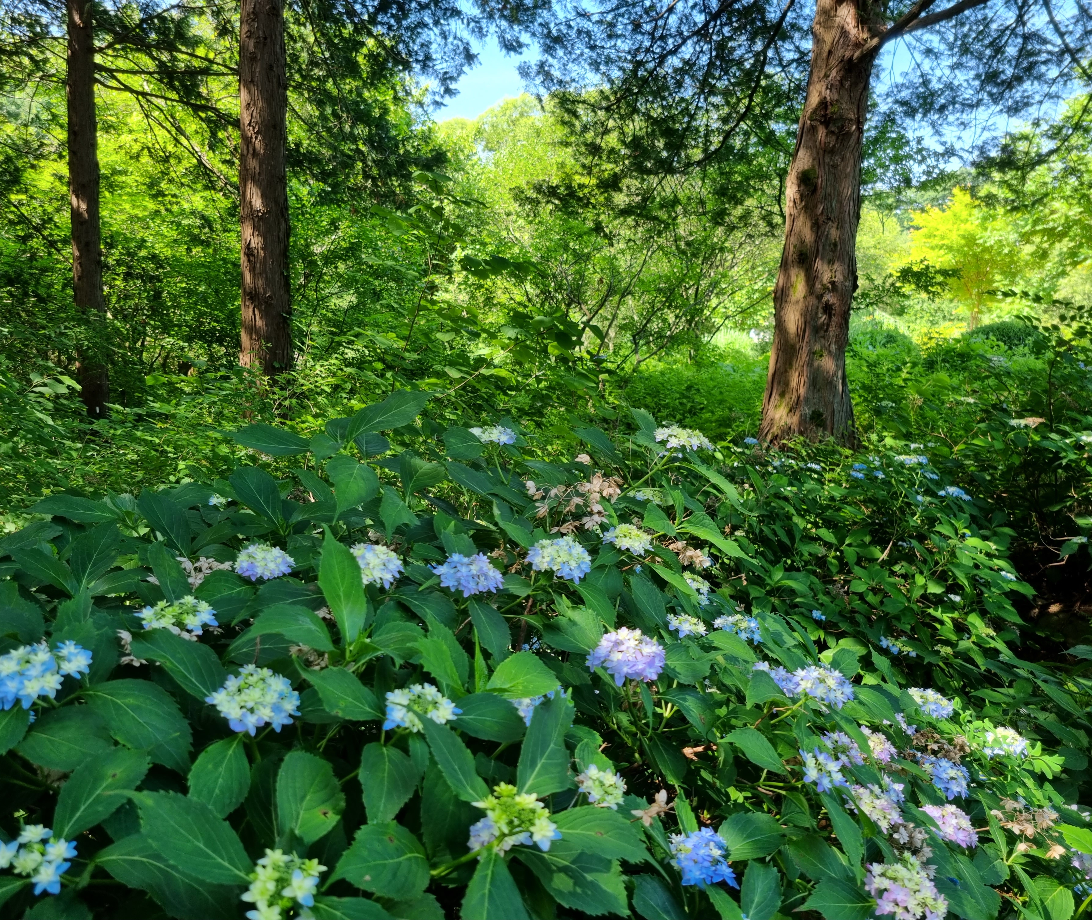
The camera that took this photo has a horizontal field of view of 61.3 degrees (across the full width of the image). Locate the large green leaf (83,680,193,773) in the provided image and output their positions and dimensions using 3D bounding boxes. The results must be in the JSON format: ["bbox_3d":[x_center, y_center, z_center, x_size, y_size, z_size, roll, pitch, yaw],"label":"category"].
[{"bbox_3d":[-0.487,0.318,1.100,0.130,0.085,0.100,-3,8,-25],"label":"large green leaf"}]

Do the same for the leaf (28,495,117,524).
[{"bbox_3d":[-0.951,0.099,1.850,0.175,0.050,0.100,-4,8,-27],"label":"leaf"}]

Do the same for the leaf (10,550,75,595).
[{"bbox_3d":[-0.907,0.202,1.660,0.141,0.035,0.085,33,21,0],"label":"leaf"}]

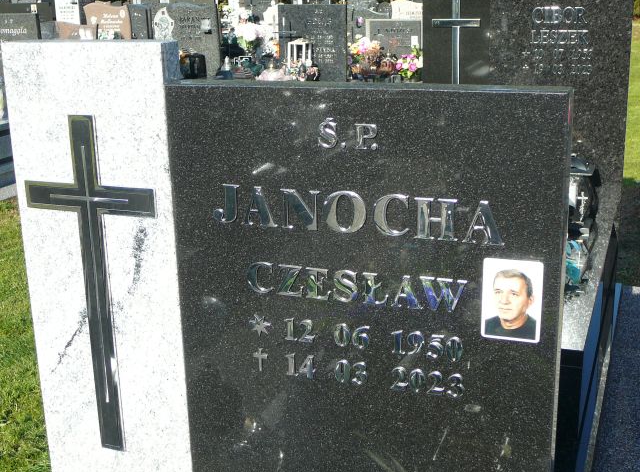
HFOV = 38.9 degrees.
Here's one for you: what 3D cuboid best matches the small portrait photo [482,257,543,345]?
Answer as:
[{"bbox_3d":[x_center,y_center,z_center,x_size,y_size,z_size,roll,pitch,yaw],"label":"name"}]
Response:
[{"bbox_3d":[0.299,0.101,1.415,0.092,0.133,0.006,4,17,20],"label":"small portrait photo"}]

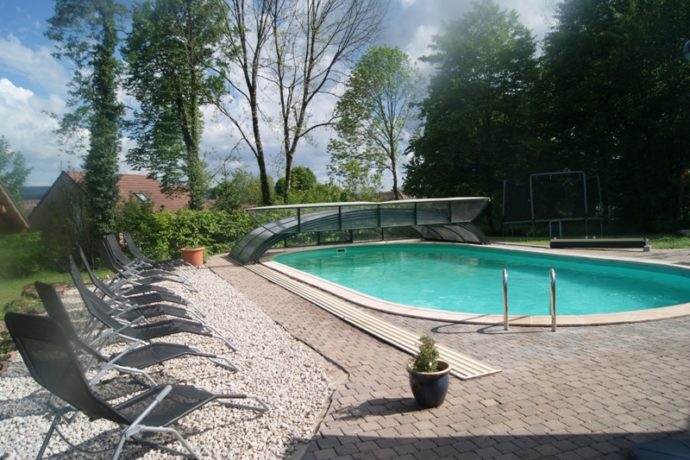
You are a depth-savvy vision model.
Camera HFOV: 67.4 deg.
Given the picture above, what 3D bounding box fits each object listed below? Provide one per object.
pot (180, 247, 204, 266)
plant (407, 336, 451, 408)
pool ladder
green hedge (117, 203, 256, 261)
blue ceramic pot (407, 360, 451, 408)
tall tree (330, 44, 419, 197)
[{"bbox_3d":[-3.849,0.654,13.228,0.600,0.490,0.600,-2,4,0],"label":"pot"},{"bbox_3d":[0.620,1.058,3.918,0.335,0.510,0.335,-2,4,0],"label":"plant"},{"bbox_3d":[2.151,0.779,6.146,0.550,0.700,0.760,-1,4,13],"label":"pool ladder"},{"bbox_3d":[-4.503,0.016,14.920,4.200,1.600,1.200,-4,4,-24],"label":"green hedge"},{"bbox_3d":[0.624,1.170,3.925,0.335,0.287,0.335,-2,4,0],"label":"blue ceramic pot"},{"bbox_3d":[1.466,-4.819,26.754,4.700,9.300,4.700,-2,4,0],"label":"tall tree"}]

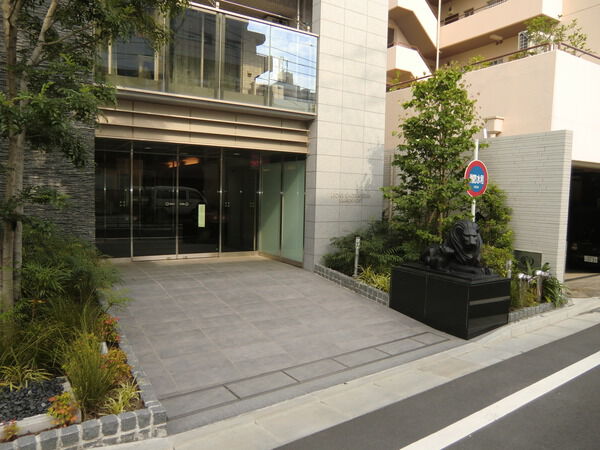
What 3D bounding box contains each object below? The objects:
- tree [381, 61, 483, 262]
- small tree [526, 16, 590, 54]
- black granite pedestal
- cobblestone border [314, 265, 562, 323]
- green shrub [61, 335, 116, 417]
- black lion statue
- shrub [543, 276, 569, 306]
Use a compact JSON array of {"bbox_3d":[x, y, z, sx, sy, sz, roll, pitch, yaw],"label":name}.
[{"bbox_3d":[2.164,-0.774,6.638,1.434,3.485,1.434,-1,5,-29],"label":"tree"},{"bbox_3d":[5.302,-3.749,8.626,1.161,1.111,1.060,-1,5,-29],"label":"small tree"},{"bbox_3d":[1.958,0.943,5.549,0.737,0.677,1.333,-1,5,-29],"label":"black granite pedestal"},{"bbox_3d":[2.017,1.001,6.767,2.020,0.283,3.434,-1,5,-29],"label":"cobblestone border"},{"bbox_3d":[-1.465,0.999,2.861,0.353,0.531,0.353,-1,5,-29],"label":"green shrub"},{"bbox_3d":[2.000,0.280,5.492,0.424,0.646,0.929,-1,5,-29],"label":"black lion statue"},{"bbox_3d":[3.629,0.945,5.909,0.364,0.414,0.364,-1,5,-29],"label":"shrub"}]

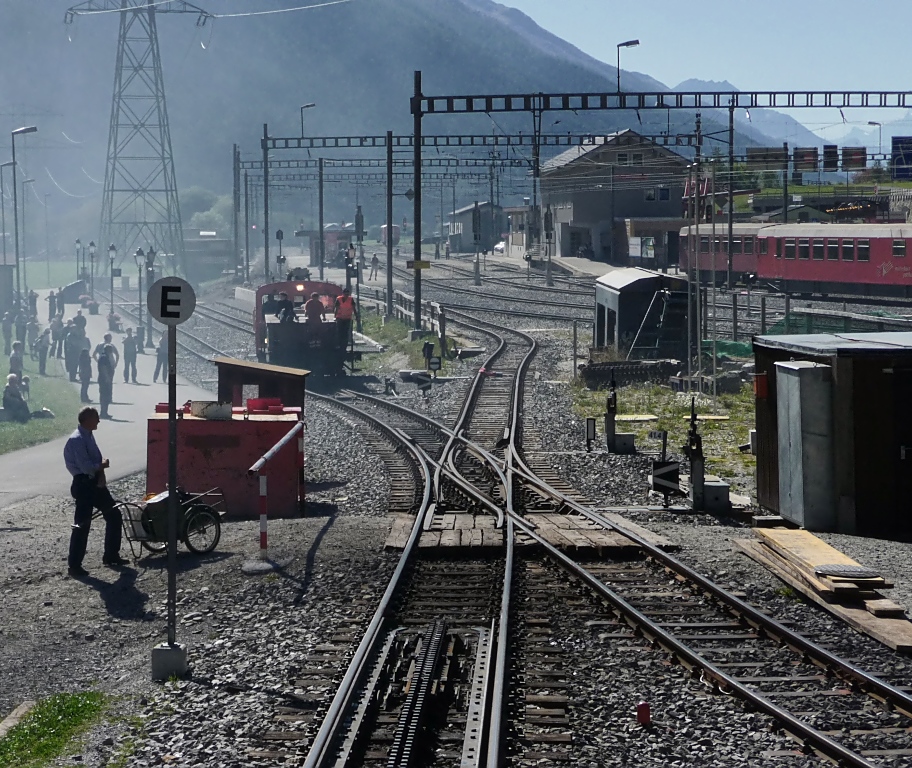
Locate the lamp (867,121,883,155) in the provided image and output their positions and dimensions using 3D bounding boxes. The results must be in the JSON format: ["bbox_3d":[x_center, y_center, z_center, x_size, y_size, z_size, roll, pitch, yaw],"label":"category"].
[{"bbox_3d":[22.258,-13.068,132.000,0.780,1.750,0.250,0,4,0],"label":"lamp"}]

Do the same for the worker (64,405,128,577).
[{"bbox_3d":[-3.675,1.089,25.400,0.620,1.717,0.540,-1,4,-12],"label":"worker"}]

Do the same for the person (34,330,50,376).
[{"bbox_3d":[-13.728,-1.046,82.500,0.500,1.600,0.500,-1,4,-6],"label":"person"}]

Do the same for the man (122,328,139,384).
[{"bbox_3d":[-10.414,-0.912,79.500,0.550,1.744,0.380,0,4,9],"label":"man"}]

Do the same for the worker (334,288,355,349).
[{"bbox_3d":[-3.194,-1.856,71.500,0.600,1.770,0.400,-1,4,-6],"label":"worker"}]

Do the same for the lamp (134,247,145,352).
[{"bbox_3d":[-12.534,-3.350,98.500,0.400,4.083,0.400,0,4,0],"label":"lamp"}]

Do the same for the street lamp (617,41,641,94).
[{"bbox_3d":[6.560,-12.074,94.500,0.860,1.978,0.260,-1,4,-9],"label":"street lamp"}]

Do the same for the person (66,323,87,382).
[{"bbox_3d":[-12.065,-0.970,79.000,0.580,1.812,0.420,-1,4,-21],"label":"person"}]

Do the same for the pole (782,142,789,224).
[{"bbox_3d":[23.603,-12.679,178.000,0.300,9.241,0.300,0,4,0],"label":"pole"}]

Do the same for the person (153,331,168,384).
[{"bbox_3d":[-9.406,-0.864,79.500,0.450,1.712,0.520,3,5,41],"label":"person"}]

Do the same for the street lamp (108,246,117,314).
[{"bbox_3d":[-16.450,-4.657,119.000,0.380,4.047,0.380,0,4,0],"label":"street lamp"}]

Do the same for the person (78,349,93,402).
[{"bbox_3d":[-9.907,-0.229,66.500,0.380,1.421,0.450,-2,4,-24],"label":"person"}]

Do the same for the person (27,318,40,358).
[{"bbox_3d":[-16.938,-1.862,99.500,0.520,1.700,0.400,-3,4,-37],"label":"person"}]

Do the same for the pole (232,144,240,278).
[{"bbox_3d":[-16.983,-13.329,192.000,0.230,10.354,0.230,-1,4,-14],"label":"pole"}]

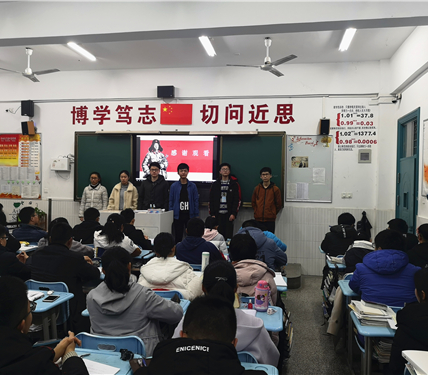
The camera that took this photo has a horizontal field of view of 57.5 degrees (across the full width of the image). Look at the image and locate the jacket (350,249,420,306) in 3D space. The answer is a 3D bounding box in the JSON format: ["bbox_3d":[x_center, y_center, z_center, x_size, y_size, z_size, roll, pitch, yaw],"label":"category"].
[{"bbox_3d":[1.168,0.751,2.735,0.520,0.660,0.480,1,1,11],"label":"jacket"}]

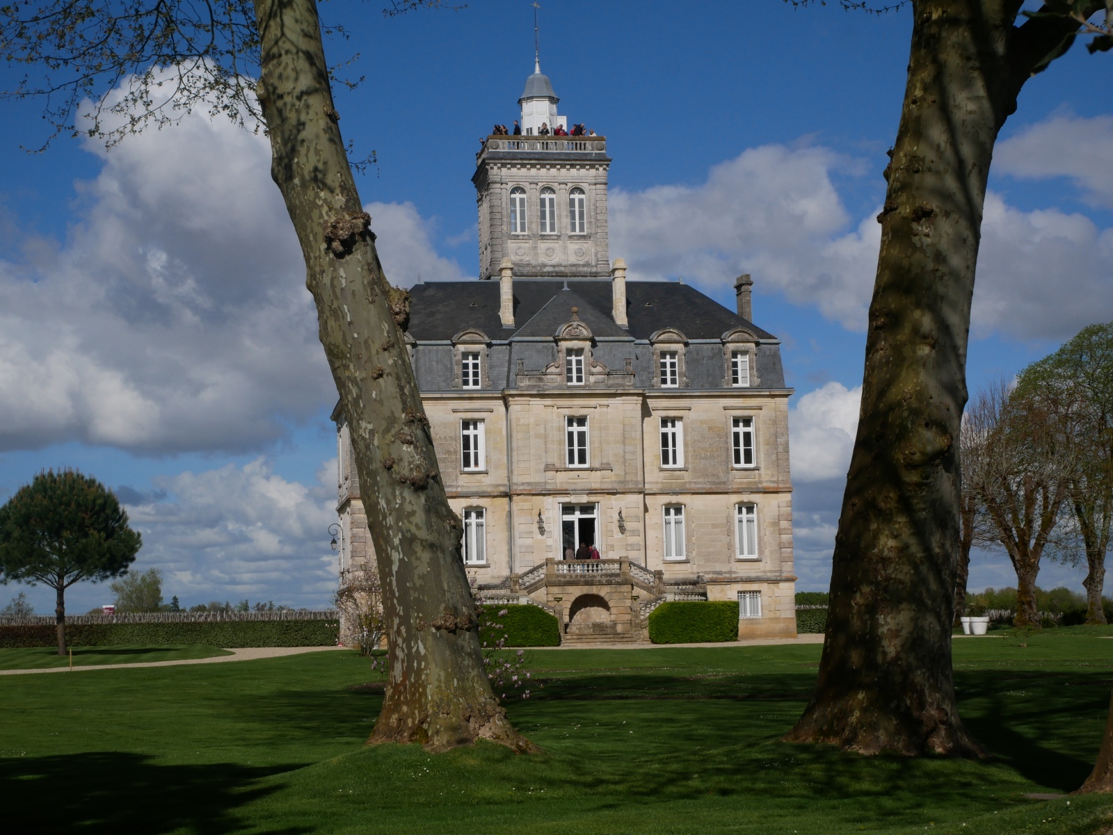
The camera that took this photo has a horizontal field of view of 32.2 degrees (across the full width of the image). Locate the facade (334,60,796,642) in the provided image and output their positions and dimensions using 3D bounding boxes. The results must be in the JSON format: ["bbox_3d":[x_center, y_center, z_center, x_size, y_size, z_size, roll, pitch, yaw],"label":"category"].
[{"bbox_3d":[-0.233,-4.207,102.252,22.950,31.900,17.500,-1,-5,-9],"label":"facade"}]

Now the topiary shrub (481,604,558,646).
[{"bbox_3d":[-2.085,9.672,89.765,4.200,1.970,2.100,-1,-5,-9],"label":"topiary shrub"}]

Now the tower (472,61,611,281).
[{"bbox_3d":[-0.922,-13.282,106.621,6.900,13.000,6.600,-1,-5,-9],"label":"tower"}]

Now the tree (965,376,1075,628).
[{"bbox_3d":[25.970,4.768,107.630,6.300,13.761,6.300,-1,-5,-9],"label":"tree"}]

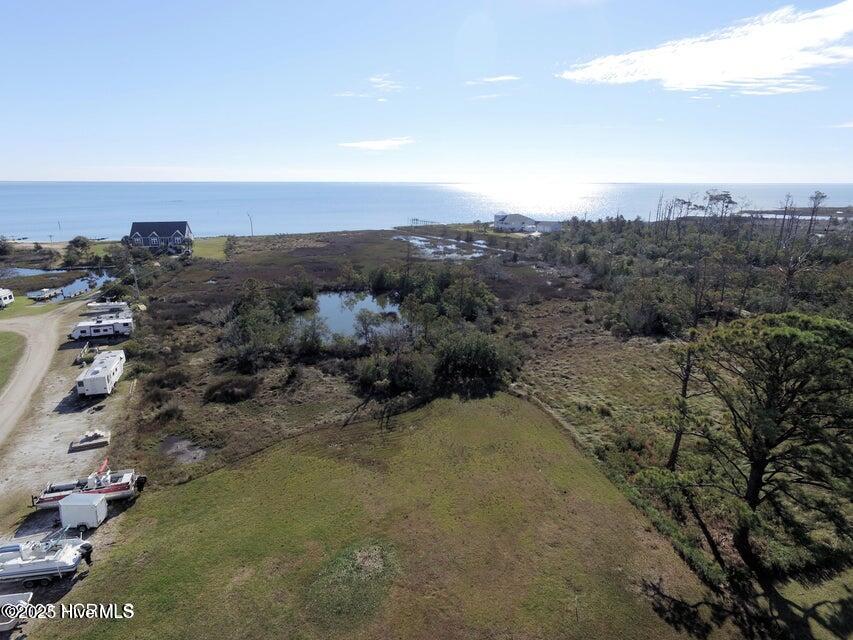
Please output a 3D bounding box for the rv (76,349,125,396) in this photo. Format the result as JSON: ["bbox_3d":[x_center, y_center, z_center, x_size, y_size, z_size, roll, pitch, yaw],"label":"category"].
[{"bbox_3d":[-46.222,7.793,70.615,3.100,3.350,11.500,-6,17,-21],"label":"rv"}]

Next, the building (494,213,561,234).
[{"bbox_3d":[58.664,-57.700,291.238,35.000,10.000,16.000,2,16,8],"label":"building"}]

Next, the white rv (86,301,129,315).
[{"bbox_3d":[-71.991,-3.399,111.533,8.800,2.500,2.500,-3,16,-12],"label":"white rv"}]

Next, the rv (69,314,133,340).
[{"bbox_3d":[-60.206,1.947,91.627,10.200,3.100,2.900,-5,17,-17],"label":"rv"}]

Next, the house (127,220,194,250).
[{"bbox_3d":[-109.403,-34.378,204.439,20.500,11.400,13.000,-5,16,-16],"label":"house"}]

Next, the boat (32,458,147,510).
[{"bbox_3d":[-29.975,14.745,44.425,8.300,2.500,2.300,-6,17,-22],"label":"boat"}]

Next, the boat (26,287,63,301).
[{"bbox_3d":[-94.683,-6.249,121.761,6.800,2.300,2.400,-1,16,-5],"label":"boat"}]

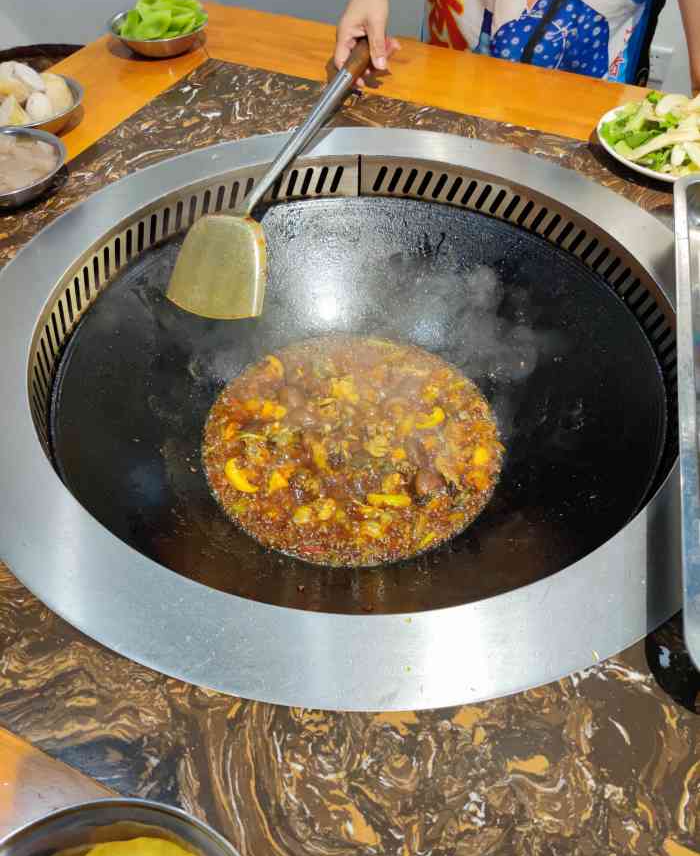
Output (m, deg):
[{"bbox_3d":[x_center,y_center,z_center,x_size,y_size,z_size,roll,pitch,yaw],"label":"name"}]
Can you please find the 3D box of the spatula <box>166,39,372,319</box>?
[{"bbox_3d":[-0.061,-0.348,0.875,0.115,0.060,0.530,15,63,19],"label":"spatula"}]

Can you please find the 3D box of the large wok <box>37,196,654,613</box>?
[{"bbox_3d":[0.009,-0.019,0.787,0.615,0.170,0.615,1,50,0],"label":"large wok"}]

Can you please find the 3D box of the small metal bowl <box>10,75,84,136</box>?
[{"bbox_3d":[-0.418,-0.405,0.897,0.153,0.045,0.153,0,50,0],"label":"small metal bowl"}]

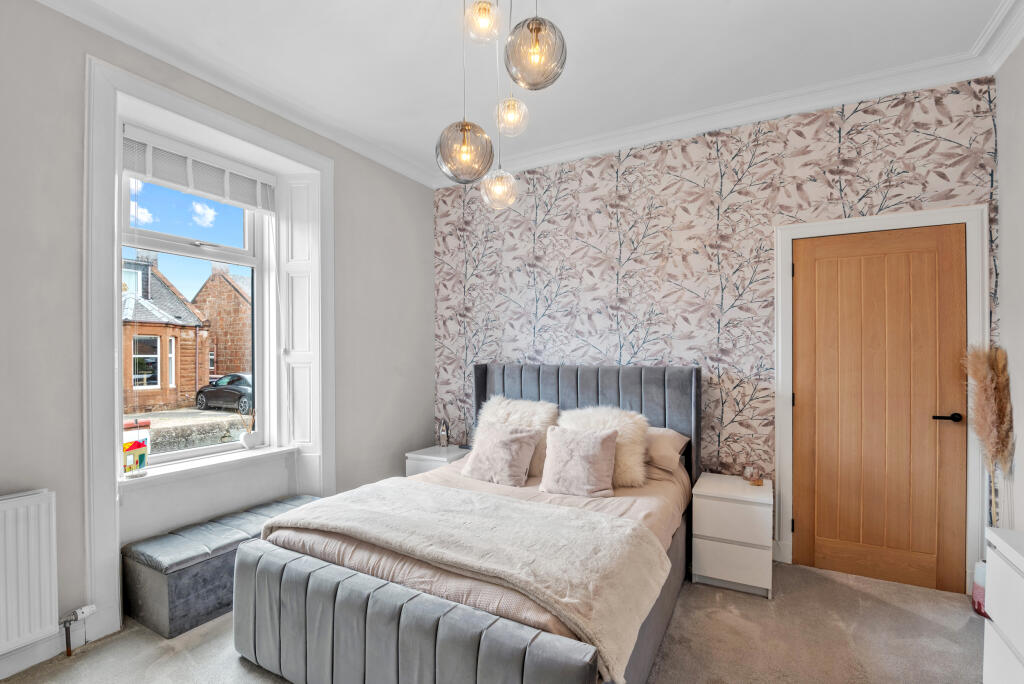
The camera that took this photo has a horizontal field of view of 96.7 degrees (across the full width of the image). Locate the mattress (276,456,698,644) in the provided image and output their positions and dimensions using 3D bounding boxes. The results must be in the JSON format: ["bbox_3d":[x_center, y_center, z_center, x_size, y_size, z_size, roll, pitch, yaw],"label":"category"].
[{"bbox_3d":[0.015,0.958,2.542,1.560,0.280,1.900,0,0,28],"label":"mattress"}]

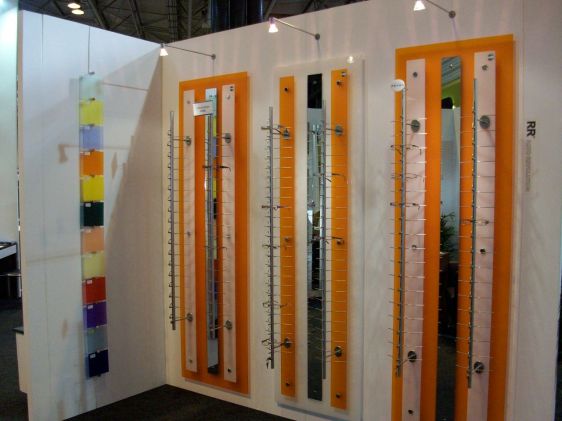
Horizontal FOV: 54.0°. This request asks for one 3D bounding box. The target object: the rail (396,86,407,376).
[{"bbox_3d":[0.608,0.116,2.774,0.020,1.452,0.021,2,4,35],"label":"rail"}]

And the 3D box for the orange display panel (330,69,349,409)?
[{"bbox_3d":[0.332,0.185,3.164,0.098,1.948,0.020,2,4,35],"label":"orange display panel"}]

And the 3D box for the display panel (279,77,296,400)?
[{"bbox_3d":[0.041,0.174,3.365,0.098,1.948,0.020,2,4,35],"label":"display panel"}]

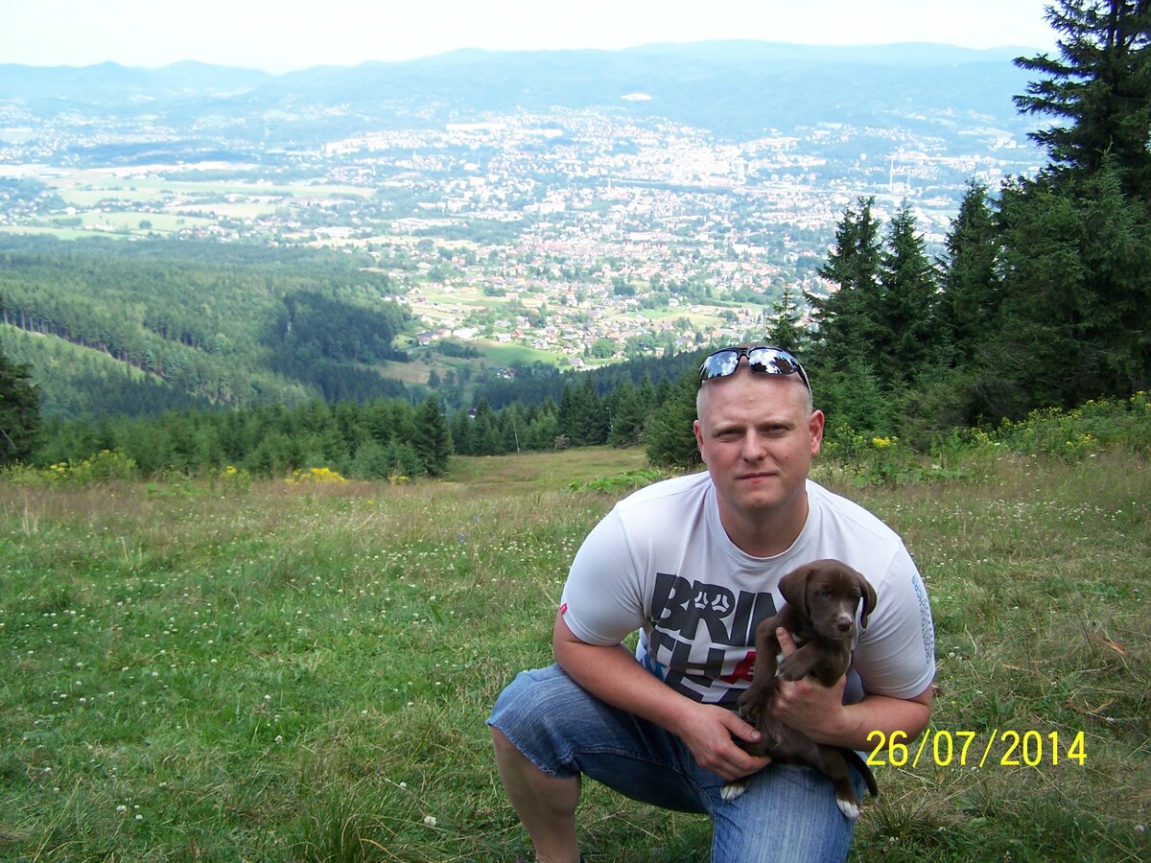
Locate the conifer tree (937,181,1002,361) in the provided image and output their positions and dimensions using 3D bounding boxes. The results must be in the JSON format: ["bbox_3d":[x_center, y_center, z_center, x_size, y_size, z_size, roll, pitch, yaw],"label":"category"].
[{"bbox_3d":[9.822,-3.242,32.108,2.400,6.170,2.400,0,17,0],"label":"conifer tree"}]

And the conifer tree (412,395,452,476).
[{"bbox_3d":[-8.125,0.297,72.295,2.300,4.880,2.300,0,17,0],"label":"conifer tree"}]

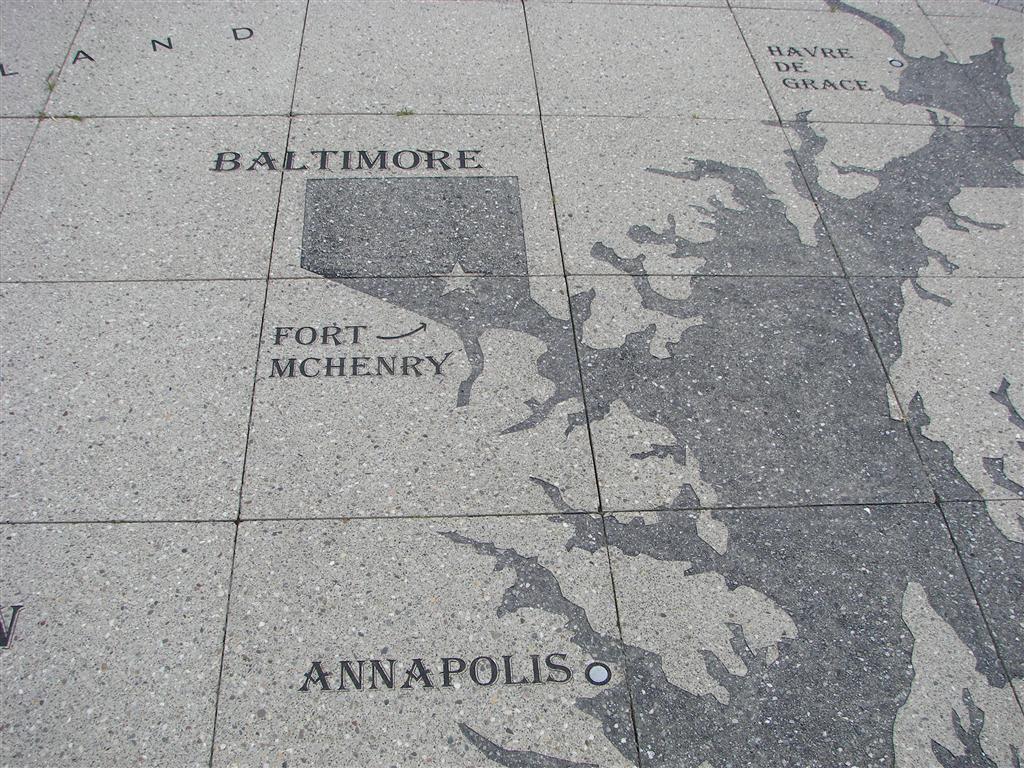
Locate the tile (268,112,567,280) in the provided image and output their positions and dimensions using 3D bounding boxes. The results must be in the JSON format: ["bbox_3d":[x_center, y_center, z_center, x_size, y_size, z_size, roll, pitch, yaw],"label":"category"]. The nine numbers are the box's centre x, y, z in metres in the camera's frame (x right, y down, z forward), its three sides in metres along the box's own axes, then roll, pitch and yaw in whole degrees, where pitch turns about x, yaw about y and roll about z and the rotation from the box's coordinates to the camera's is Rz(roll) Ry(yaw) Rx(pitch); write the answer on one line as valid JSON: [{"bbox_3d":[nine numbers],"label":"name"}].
[{"bbox_3d":[-0.216,-0.430,2.458,0.605,0.045,0.605,-1,47,-4],"label":"tile"}]

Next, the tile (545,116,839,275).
[{"bbox_3d":[0.398,-0.435,2.503,0.605,0.045,0.605,-1,47,-4],"label":"tile"}]

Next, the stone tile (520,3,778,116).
[{"bbox_3d":[0.357,-0.875,2.917,0.605,0.045,0.605,-1,47,-4],"label":"stone tile"}]

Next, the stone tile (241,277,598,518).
[{"bbox_3d":[-0.174,0.017,2.036,0.605,0.045,0.605,-1,47,-4],"label":"stone tile"}]

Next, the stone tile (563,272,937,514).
[{"bbox_3d":[0.435,0.008,2.083,0.605,0.045,0.605,-1,47,-4],"label":"stone tile"}]

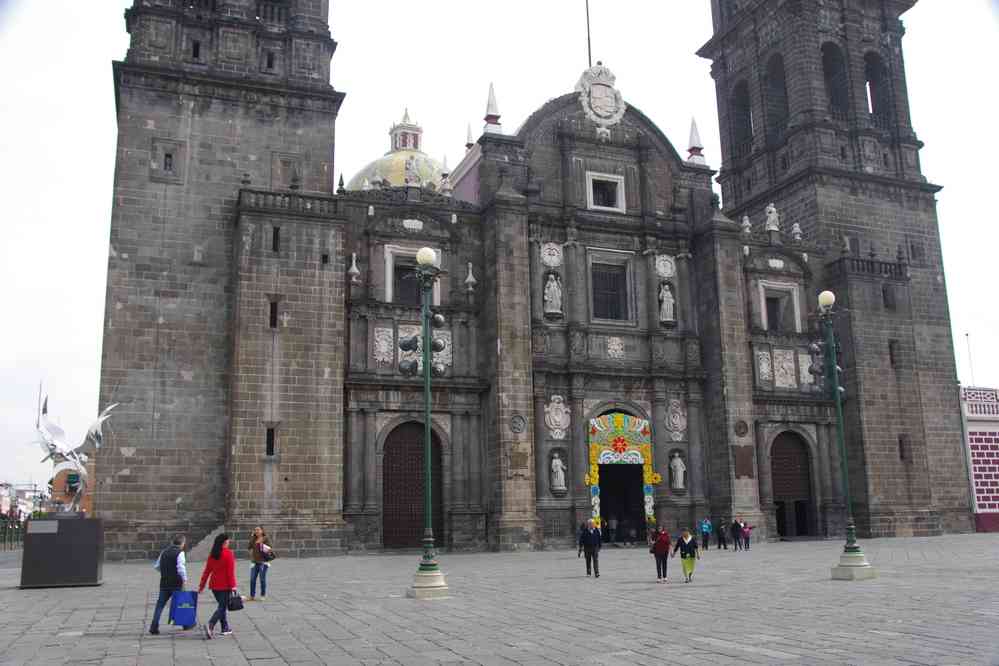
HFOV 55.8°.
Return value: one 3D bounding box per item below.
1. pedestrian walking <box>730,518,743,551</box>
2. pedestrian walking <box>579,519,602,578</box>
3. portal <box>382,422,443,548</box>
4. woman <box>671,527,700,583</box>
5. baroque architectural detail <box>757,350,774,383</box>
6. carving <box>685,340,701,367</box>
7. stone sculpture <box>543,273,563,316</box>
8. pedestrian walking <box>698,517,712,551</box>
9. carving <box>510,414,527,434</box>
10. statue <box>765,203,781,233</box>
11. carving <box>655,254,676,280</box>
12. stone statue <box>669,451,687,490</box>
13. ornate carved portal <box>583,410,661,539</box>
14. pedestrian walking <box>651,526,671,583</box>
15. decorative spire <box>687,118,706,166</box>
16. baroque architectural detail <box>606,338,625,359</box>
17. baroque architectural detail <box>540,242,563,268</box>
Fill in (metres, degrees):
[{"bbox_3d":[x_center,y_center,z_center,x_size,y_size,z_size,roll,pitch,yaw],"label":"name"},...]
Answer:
[{"bbox_3d":[12.826,10.907,51.000,0.500,1.680,0.550,-10,-15,35],"label":"pedestrian walking"},{"bbox_3d":[2.730,6.520,28.610,0.650,1.707,0.400,-2,-11,5],"label":"pedestrian walking"},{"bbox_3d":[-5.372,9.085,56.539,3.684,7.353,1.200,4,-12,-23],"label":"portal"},{"bbox_3d":[5.265,6.307,26.850,0.720,1.510,0.420,-3,-12,7],"label":"woman"},{"bbox_3d":[19.170,2.416,67.993,1.035,2.172,0.250,4,-12,-23],"label":"baroque architectural detail"},{"bbox_3d":[11.868,1.260,57.939,0.870,1.545,0.200,3,-13,-22],"label":"carving"},{"bbox_3d":[3.344,-2.409,62.415,1.411,3.098,0.800,4,-12,-23],"label":"stone sculpture"},{"bbox_3d":[11.078,10.849,50.959,0.580,1.680,0.400,-3,-12,12],"label":"pedestrian walking"},{"bbox_3d":[1.156,5.496,56.650,0.906,1.159,0.200,4,-12,-23],"label":"carving"},{"bbox_3d":[18.123,-7.667,62.632,0.791,1.907,0.600,3,-13,-22],"label":"statue"},{"bbox_3d":[10.305,-4.119,58.476,1.298,1.364,0.250,3,-13,-22],"label":"carving"},{"bbox_3d":[11.827,9.404,63.708,1.324,2.981,0.800,4,-12,-23],"label":"stone statue"},{"bbox_3d":[7.161,7.867,54.502,4.488,6.400,0.500,3,-13,-22],"label":"ornate carved portal"},{"bbox_3d":[4.702,6.417,27.300,0.550,1.600,0.400,-3,-12,9],"label":"pedestrian walking"},{"bbox_3d":[15.370,-14.980,73.596,1.000,3.478,1.000,3,-12,-20],"label":"decorative spire"},{"bbox_3d":[8.245,1.063,66.767,1.171,1.491,0.200,3,-12,-20],"label":"baroque architectural detail"},{"bbox_3d":[3.696,-5.474,66.413,1.512,1.600,0.250,3,-12,-20],"label":"baroque architectural detail"}]

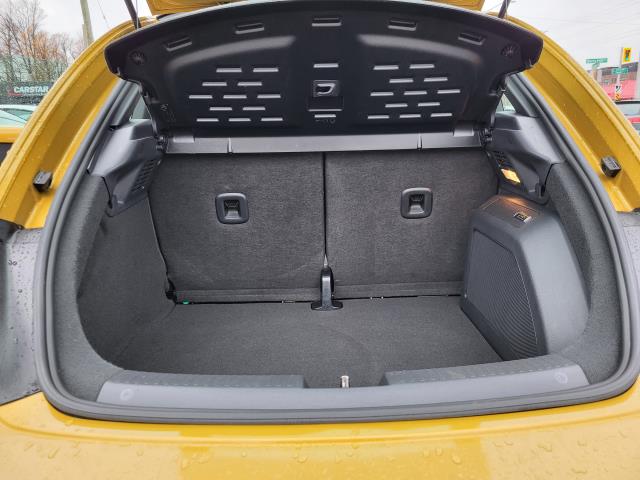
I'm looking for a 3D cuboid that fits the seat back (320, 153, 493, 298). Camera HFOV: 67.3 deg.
[{"bbox_3d":[0.266,-0.083,1.495,0.500,0.580,0.130,-1,33,0],"label":"seat back"}]

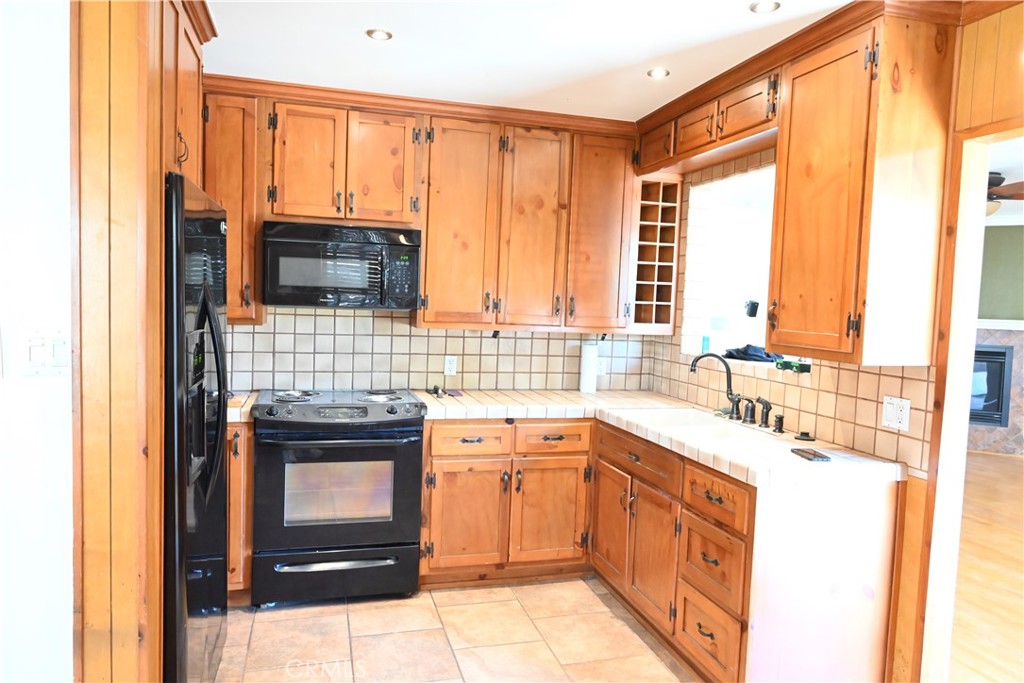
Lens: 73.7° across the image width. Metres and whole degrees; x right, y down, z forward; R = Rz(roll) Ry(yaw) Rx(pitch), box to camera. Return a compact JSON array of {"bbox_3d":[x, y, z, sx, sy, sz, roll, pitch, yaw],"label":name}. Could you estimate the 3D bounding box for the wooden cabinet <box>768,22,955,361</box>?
[{"bbox_3d":[1.212,-0.487,2.451,0.292,1.103,0.504,1,4,-15],"label":"wooden cabinet"}]

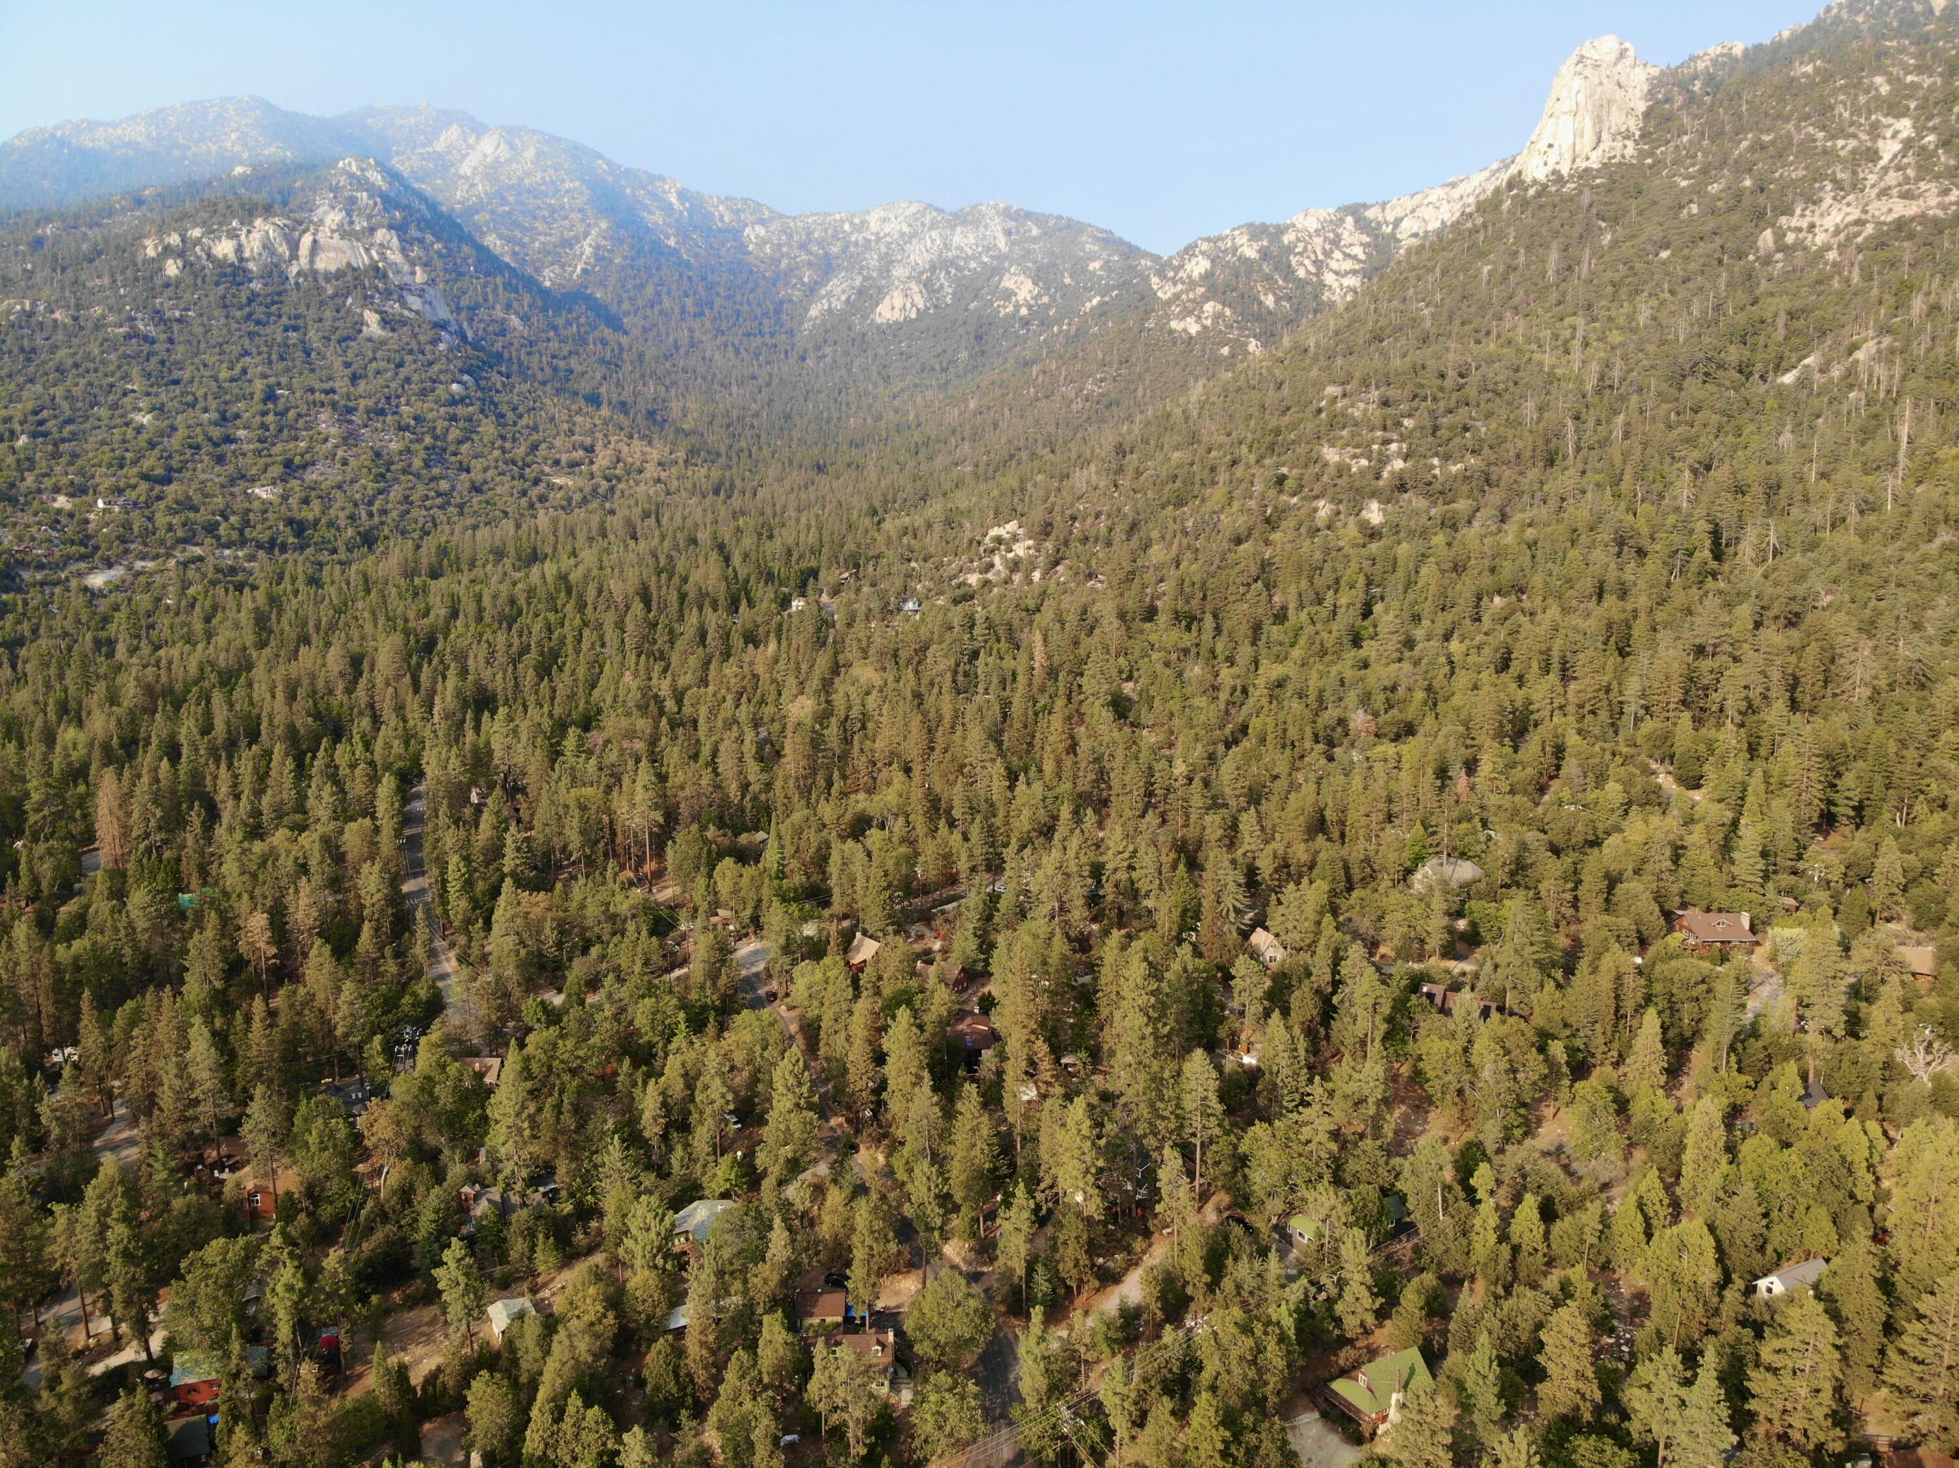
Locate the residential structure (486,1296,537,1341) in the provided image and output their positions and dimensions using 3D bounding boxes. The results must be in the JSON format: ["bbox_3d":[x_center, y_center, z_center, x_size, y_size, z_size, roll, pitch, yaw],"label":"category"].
[{"bbox_3d":[-64.400,81.580,188.120,5.400,3.200,6.400,-6,12,-29],"label":"residential structure"}]

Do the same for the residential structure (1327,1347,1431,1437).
[{"bbox_3d":[50.710,81.230,170.030,11.000,7.800,7.100,-5,12,-27],"label":"residential structure"}]

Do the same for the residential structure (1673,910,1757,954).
[{"bbox_3d":[163.280,43.370,301.090,14.000,6.900,10.700,-1,11,-4],"label":"residential structure"}]

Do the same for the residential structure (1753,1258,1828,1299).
[{"bbox_3d":[113.080,76.200,187.750,10.100,5.200,5.900,-5,12,-27],"label":"residential structure"}]

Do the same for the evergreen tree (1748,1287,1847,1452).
[{"bbox_3d":[95.350,74.240,156.350,10.200,21.000,10.200,0,10,0],"label":"evergreen tree"}]

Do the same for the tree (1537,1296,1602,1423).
[{"bbox_3d":[71.100,75.800,162.430,7.200,17.700,7.200,0,10,0],"label":"tree"}]

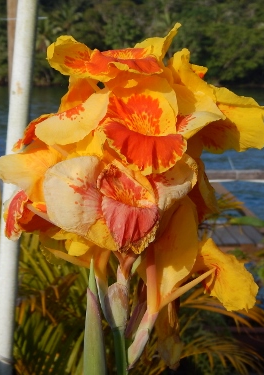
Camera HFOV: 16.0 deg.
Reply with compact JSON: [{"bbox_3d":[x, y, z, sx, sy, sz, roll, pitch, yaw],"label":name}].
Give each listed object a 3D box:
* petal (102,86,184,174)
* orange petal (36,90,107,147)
[{"bbox_3d":[0.010,-0.051,0.840,0.072,0.077,0.045,0,7,-3],"label":"petal"},{"bbox_3d":[-0.054,-0.062,0.850,0.076,0.038,0.030,-27,6,8],"label":"orange petal"}]

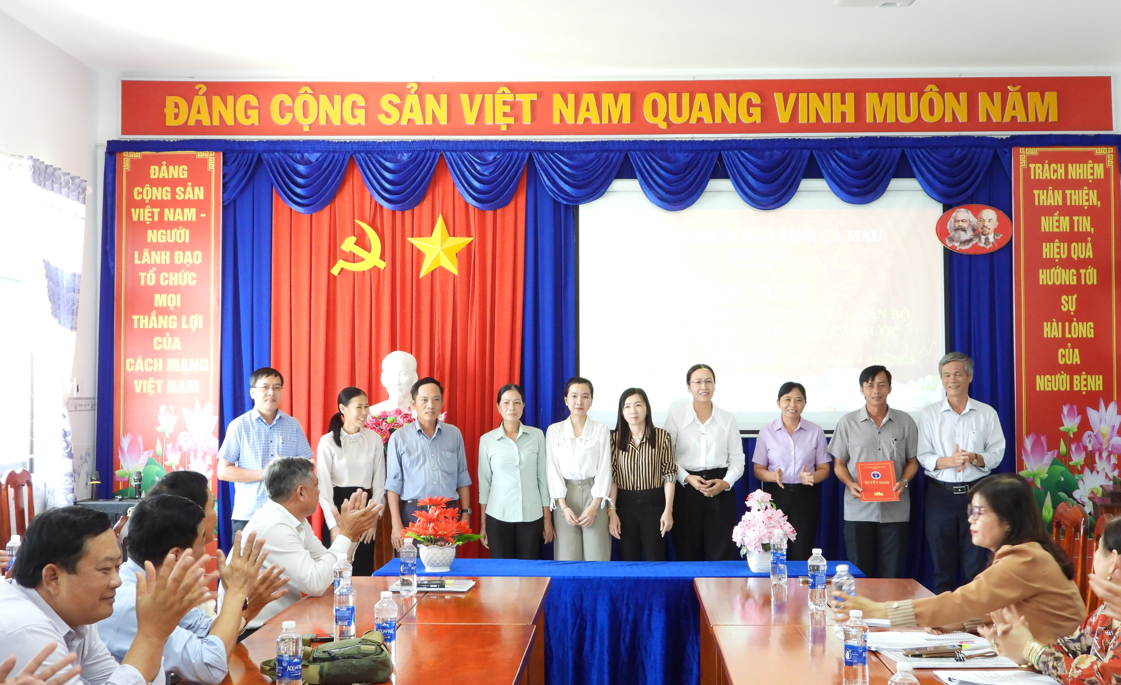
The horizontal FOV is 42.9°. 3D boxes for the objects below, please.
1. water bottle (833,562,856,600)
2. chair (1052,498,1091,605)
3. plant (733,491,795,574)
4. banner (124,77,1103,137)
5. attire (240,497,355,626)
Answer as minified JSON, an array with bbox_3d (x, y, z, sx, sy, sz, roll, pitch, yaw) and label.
[{"bbox_3d":[0.851,0.774,4.267,0.065,0.211,0.065,-3,-2,1],"label":"water bottle"},{"bbox_3d":[1.674,1.154,5.400,0.500,1.094,0.420,0,-2,3],"label":"chair"},{"bbox_3d":[0.854,0.788,5.980,0.265,0.340,0.250,0,-2,1],"label":"plant"},{"bbox_3d":[0.347,-1.574,9.502,6.600,0.380,0.050,0,-2,1],"label":"banner"},{"bbox_3d":[-1.055,0.918,5.589,0.480,0.607,0.480,0,-2,-12],"label":"attire"}]

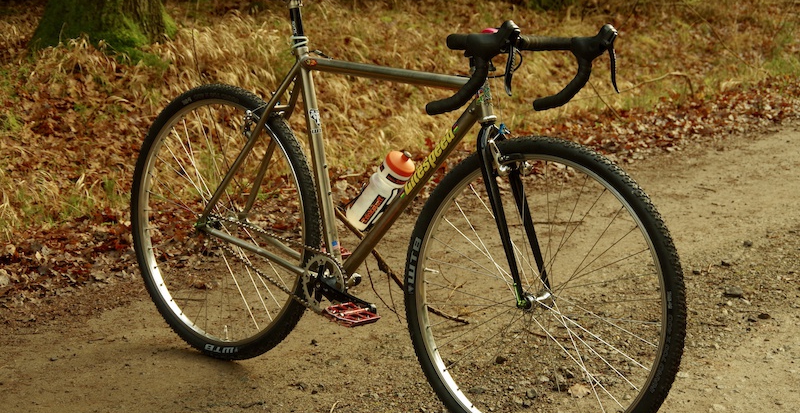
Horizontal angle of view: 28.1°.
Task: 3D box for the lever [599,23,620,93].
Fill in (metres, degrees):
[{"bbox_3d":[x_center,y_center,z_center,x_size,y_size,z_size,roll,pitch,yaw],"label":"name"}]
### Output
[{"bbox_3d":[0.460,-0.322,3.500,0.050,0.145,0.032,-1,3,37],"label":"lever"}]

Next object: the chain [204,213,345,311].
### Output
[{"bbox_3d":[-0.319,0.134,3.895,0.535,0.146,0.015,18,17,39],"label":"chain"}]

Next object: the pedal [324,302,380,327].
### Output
[{"bbox_3d":[-0.106,0.241,3.595,0.097,0.020,0.100,20,18,39],"label":"pedal"}]

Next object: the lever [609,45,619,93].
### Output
[{"bbox_3d":[0.467,-0.302,3.500,0.030,0.105,0.020,-1,3,37],"label":"lever"}]

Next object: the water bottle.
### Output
[{"bbox_3d":[-0.039,-0.041,3.685,0.074,0.236,0.074,-7,53,-48],"label":"water bottle"}]

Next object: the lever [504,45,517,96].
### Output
[{"bbox_3d":[0.219,-0.270,3.173,0.030,0.110,0.020,-1,3,37],"label":"lever"}]

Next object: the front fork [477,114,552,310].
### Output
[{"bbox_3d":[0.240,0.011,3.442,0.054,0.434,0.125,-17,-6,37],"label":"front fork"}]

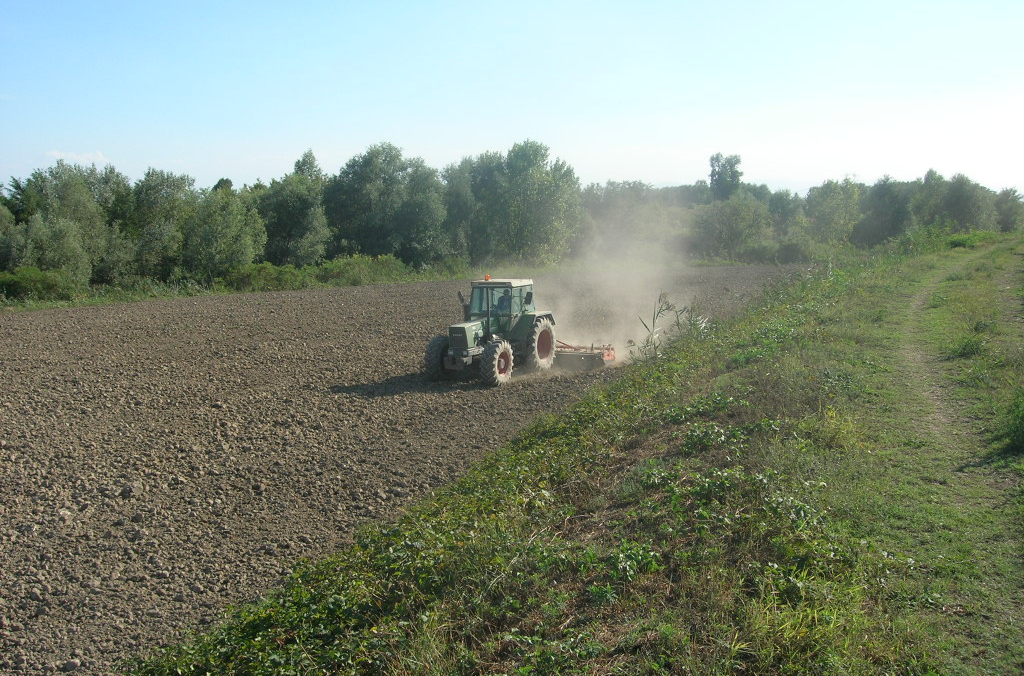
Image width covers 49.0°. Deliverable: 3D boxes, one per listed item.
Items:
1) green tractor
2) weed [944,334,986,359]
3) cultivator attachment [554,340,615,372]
[{"bbox_3d":[-0.652,-0.325,34.893,2.424,3.070,4.757,3,8,26],"label":"green tractor"},{"bbox_3d":[4.881,0.091,12.100,0.400,0.230,0.380,0,7,0],"label":"weed"},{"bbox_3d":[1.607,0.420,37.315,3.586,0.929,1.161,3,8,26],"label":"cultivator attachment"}]

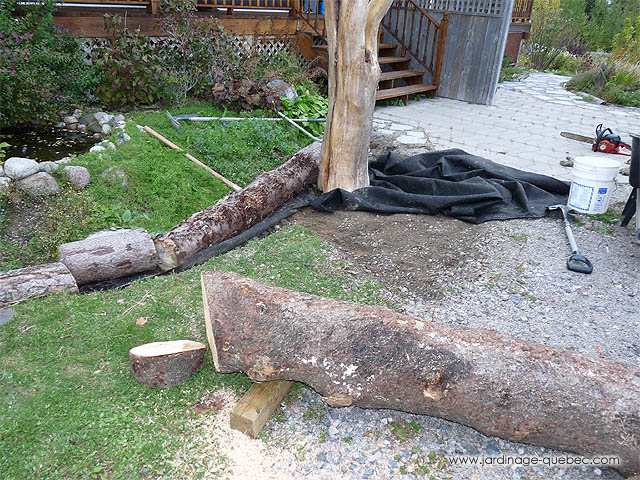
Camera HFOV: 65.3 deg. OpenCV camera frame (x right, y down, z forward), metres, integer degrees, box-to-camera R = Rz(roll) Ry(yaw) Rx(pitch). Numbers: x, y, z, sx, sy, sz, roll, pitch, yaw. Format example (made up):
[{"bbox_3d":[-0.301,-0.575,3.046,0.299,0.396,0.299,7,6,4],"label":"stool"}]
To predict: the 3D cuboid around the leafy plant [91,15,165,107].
[{"bbox_3d":[-2.307,-2.219,6.150,0.850,1.060,0.720,1,26,-5],"label":"leafy plant"}]

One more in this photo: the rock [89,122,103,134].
[{"bbox_3d":[-2.313,-1.146,5.168,0.130,0.110,0.120,3,26,0],"label":"rock"}]

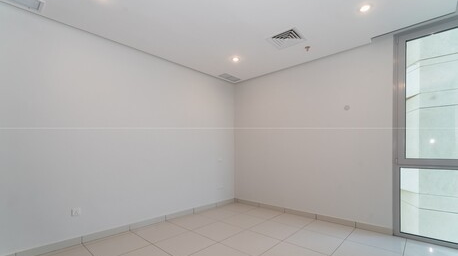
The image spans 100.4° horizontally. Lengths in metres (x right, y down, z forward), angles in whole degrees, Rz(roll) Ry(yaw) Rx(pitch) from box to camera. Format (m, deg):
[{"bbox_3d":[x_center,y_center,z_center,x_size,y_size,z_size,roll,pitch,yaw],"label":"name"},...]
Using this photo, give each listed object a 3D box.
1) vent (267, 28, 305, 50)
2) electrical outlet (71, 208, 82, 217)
[{"bbox_3d":[0.921,-1.400,3.049,0.440,0.035,0.430,-6,-9,43],"label":"vent"},{"bbox_3d":[-1.996,1.097,2.496,0.018,0.093,0.097,-6,-9,43],"label":"electrical outlet"}]

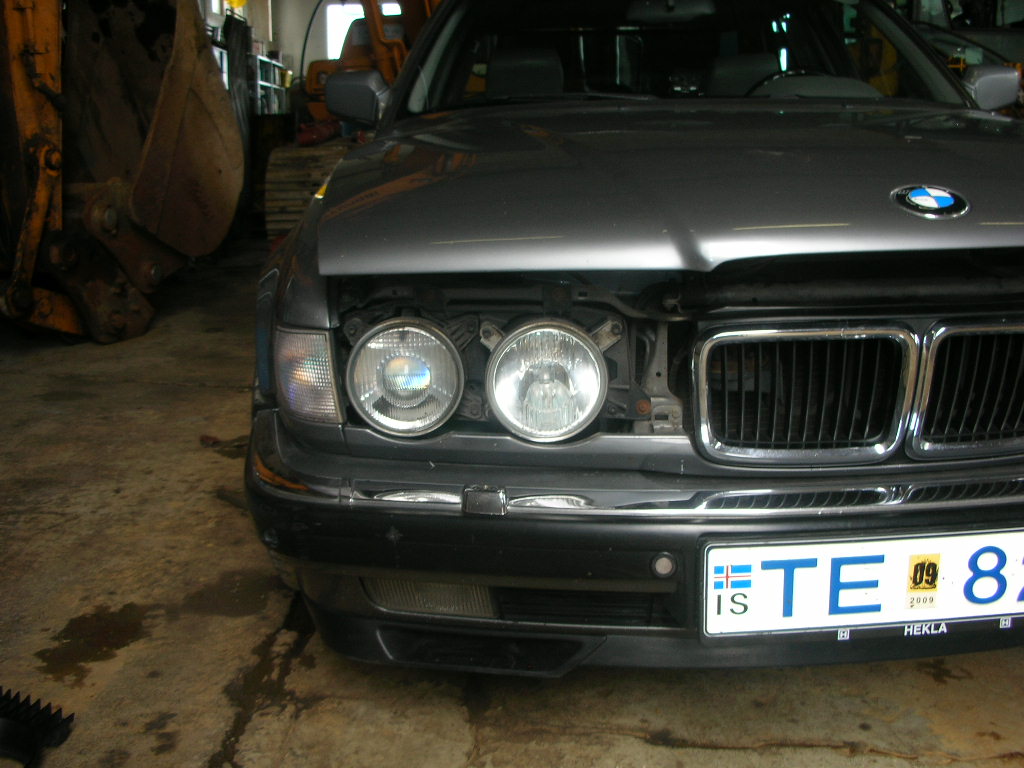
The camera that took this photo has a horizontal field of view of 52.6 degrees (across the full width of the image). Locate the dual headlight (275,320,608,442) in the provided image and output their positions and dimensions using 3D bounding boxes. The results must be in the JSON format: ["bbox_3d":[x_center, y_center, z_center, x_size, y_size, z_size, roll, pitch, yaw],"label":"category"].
[{"bbox_3d":[-0.100,-0.010,1.405,0.455,0.160,0.180,0,15,0],"label":"dual headlight"}]

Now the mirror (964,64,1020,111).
[{"bbox_3d":[1.335,-0.825,2.880,0.160,0.125,0.105,-2,15,-5],"label":"mirror"}]

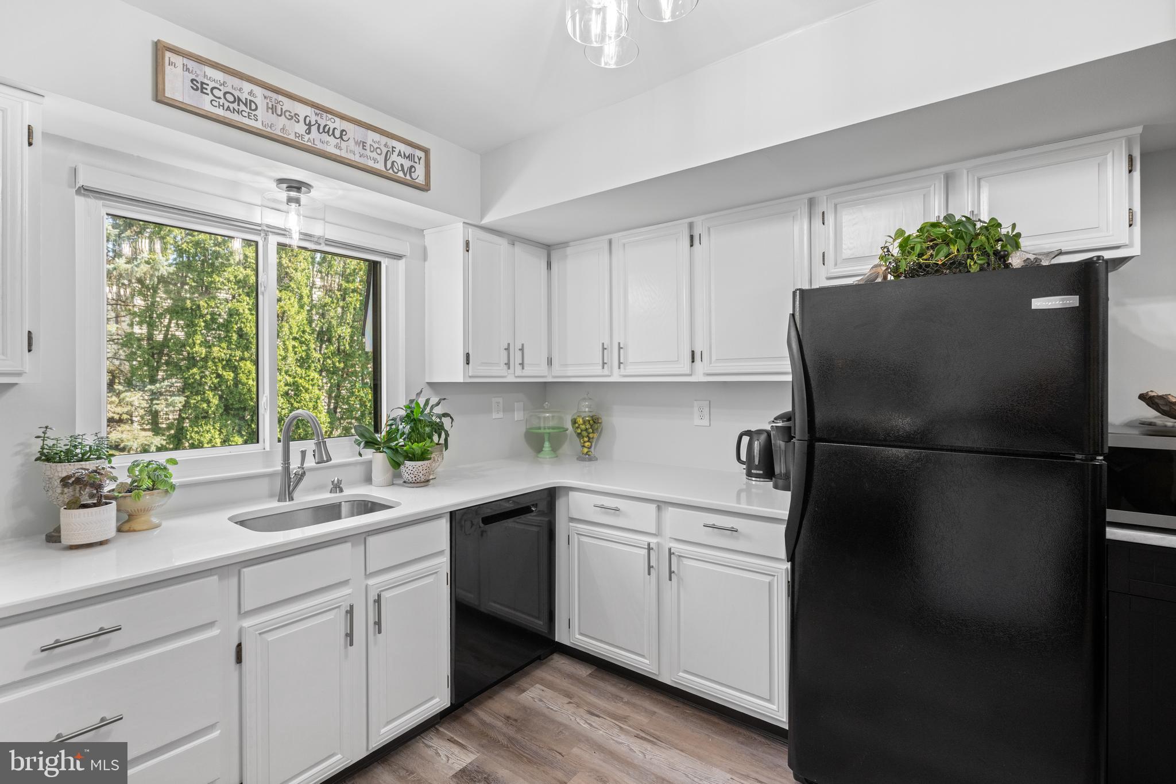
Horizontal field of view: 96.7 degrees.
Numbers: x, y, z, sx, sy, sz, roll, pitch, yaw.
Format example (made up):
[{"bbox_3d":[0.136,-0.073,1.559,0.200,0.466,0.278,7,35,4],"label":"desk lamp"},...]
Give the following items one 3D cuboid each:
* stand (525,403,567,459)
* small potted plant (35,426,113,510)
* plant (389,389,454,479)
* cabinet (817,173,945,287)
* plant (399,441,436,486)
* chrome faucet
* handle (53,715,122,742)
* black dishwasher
[{"bbox_3d":[-0.249,0.243,3.242,0.260,0.345,0.260,0,1,0],"label":"stand"},{"bbox_3d":[-1.532,0.269,1.557,0.160,0.335,0.165,0,1,37],"label":"small potted plant"},{"bbox_3d":[-0.792,0.202,2.506,0.270,0.430,0.290,0,1,0],"label":"plant"},{"bbox_3d":[1.172,-0.600,2.079,0.440,0.367,0.325,0,1,37],"label":"cabinet"},{"bbox_3d":[-0.773,0.320,2.354,0.155,0.200,0.160,0,1,0],"label":"plant"},{"bbox_3d":[-1.100,0.250,2.036,0.243,0.362,0.100,0,1,28],"label":"chrome faucet"},{"bbox_3d":[-1.140,0.765,1.182,0.036,0.013,0.132,1,1,37],"label":"handle"},{"bbox_3d":[-0.583,0.876,2.454,0.605,0.830,0.605,0,1,37],"label":"black dishwasher"}]

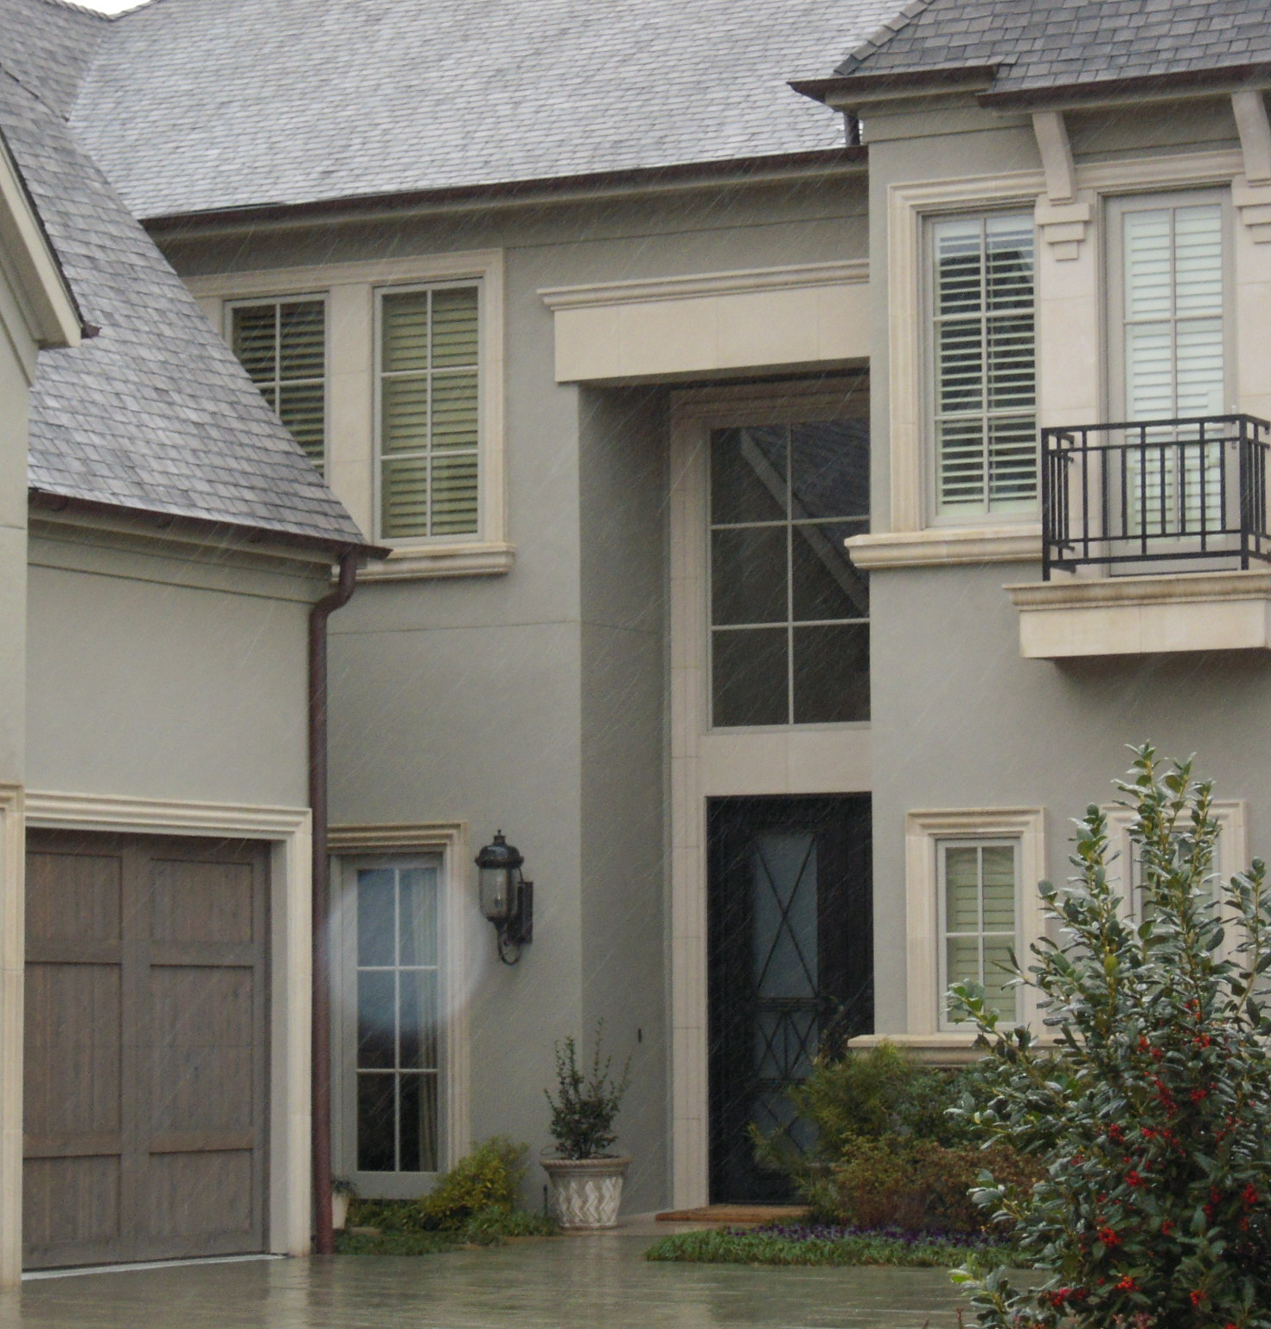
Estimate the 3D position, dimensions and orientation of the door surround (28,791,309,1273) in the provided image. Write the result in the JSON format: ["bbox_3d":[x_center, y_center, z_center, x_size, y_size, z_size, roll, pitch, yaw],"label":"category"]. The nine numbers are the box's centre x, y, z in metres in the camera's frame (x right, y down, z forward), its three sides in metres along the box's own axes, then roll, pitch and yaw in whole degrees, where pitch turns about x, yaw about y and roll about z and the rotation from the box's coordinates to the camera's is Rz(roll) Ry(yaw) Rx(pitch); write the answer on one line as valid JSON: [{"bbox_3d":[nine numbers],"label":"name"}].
[{"bbox_3d":[-2.671,2.023,27.637,0.172,2.582,3.132,-3,-5,29],"label":"door surround"}]

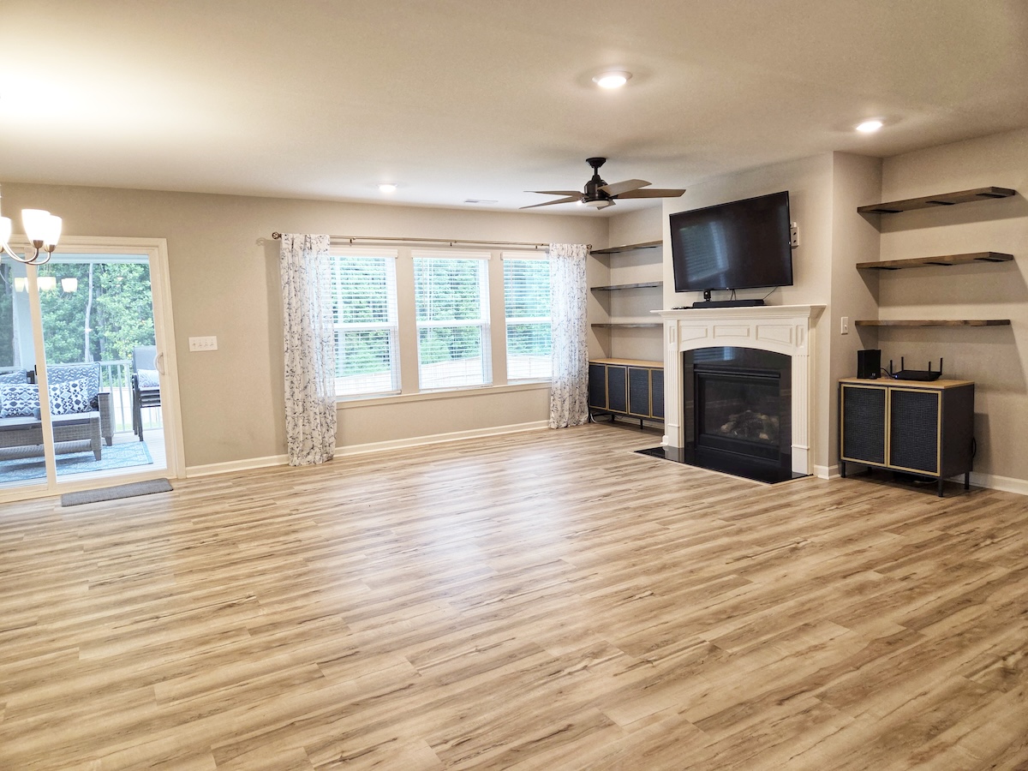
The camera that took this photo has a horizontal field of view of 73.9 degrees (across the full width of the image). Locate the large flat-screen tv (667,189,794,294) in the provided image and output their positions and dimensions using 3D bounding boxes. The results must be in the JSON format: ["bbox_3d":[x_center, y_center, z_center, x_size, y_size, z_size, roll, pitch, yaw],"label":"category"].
[{"bbox_3d":[1.792,-1.155,5.696,0.065,0.710,1.240,-12,10,-30],"label":"large flat-screen tv"}]

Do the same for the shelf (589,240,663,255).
[{"bbox_3d":[1.447,-1.518,7.470,0.280,0.040,1.610,-5,7,-31],"label":"shelf"}]

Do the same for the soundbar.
[{"bbox_3d":[1.806,-0.685,5.774,0.090,0.054,0.700,-5,7,-31],"label":"soundbar"}]

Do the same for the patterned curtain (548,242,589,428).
[{"bbox_3d":[0.621,-0.563,7.861,0.590,2.100,0.130,-5,7,-31],"label":"patterned curtain"}]

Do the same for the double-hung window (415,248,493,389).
[{"bbox_3d":[-0.638,-0.680,7.243,0.885,1.435,0.100,-5,7,-31],"label":"double-hung window"}]

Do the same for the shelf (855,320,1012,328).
[{"bbox_3d":[3.003,-0.454,4.952,0.305,0.039,0.910,-5,7,-31],"label":"shelf"}]

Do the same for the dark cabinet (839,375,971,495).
[{"bbox_3d":[2.839,0.338,4.990,0.392,0.757,0.757,-5,7,-31],"label":"dark cabinet"}]

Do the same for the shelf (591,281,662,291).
[{"bbox_3d":[1.435,-1.094,7.514,0.285,0.038,1.540,-5,7,-31],"label":"shelf"}]

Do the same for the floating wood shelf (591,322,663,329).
[{"bbox_3d":[1.448,-0.666,7.559,0.285,0.038,1.540,-5,7,-31],"label":"floating wood shelf"}]

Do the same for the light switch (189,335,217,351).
[{"bbox_3d":[-2.714,-0.362,5.971,0.212,0.117,0.008,-5,7,-31],"label":"light switch"}]

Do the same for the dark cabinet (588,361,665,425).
[{"bbox_3d":[1.411,0.128,7.621,0.375,0.733,1.490,-5,7,-31],"label":"dark cabinet"}]

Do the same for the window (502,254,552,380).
[{"bbox_3d":[0.265,-0.764,7.780,0.885,1.435,0.100,-5,7,-31],"label":"window"}]

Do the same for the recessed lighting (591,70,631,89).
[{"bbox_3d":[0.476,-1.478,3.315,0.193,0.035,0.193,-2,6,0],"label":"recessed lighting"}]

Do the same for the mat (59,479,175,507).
[{"bbox_3d":[-3.193,0.859,5.514,0.762,0.012,0.460,-6,7,-36],"label":"mat"}]

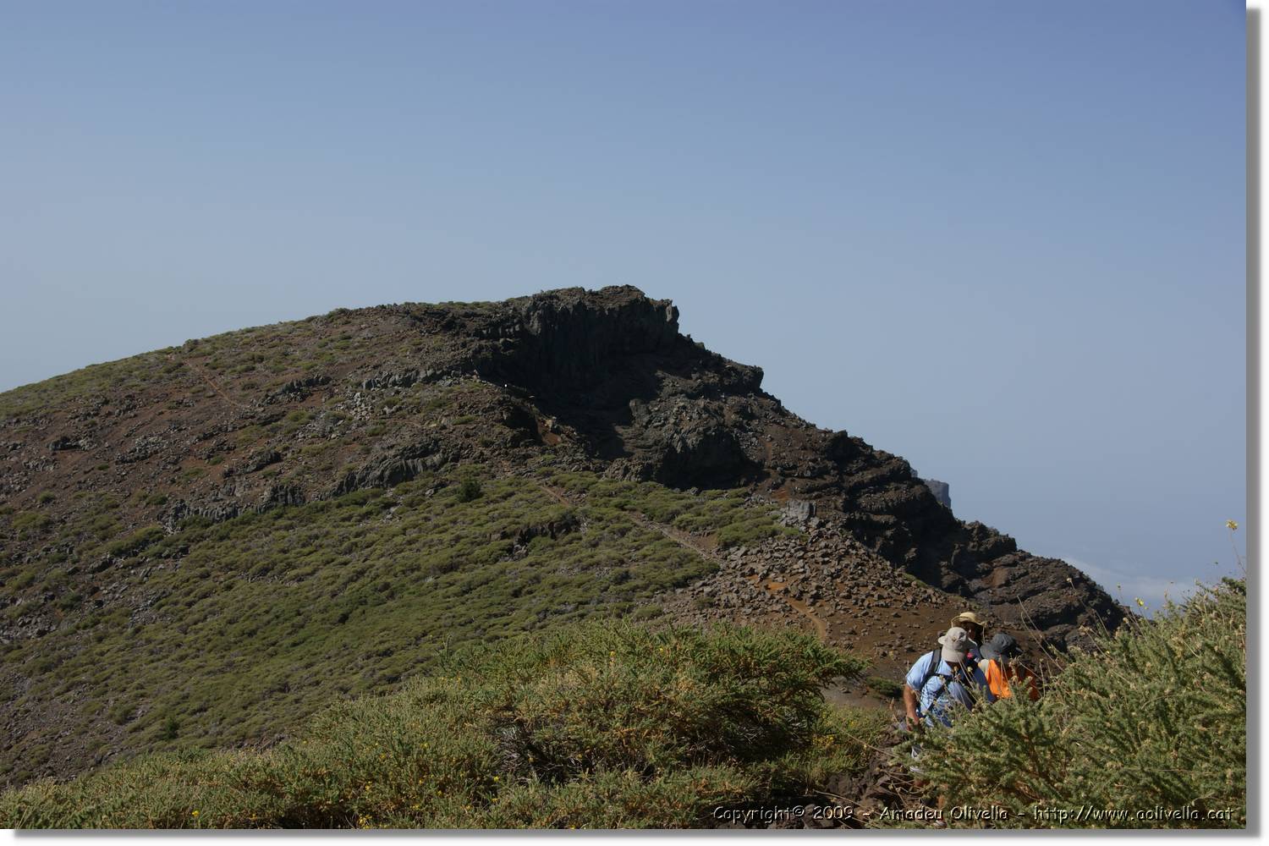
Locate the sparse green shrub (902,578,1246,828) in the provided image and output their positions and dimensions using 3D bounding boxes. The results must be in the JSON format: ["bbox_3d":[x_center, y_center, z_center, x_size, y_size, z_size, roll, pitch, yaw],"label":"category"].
[{"bbox_3d":[2.315,1.471,9.000,2.100,1.450,1.800,0,-2,0],"label":"sparse green shrub"}]

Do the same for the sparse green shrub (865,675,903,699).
[{"bbox_3d":[4.008,4.190,29.000,0.800,0.400,0.700,0,-2,0],"label":"sparse green shrub"}]

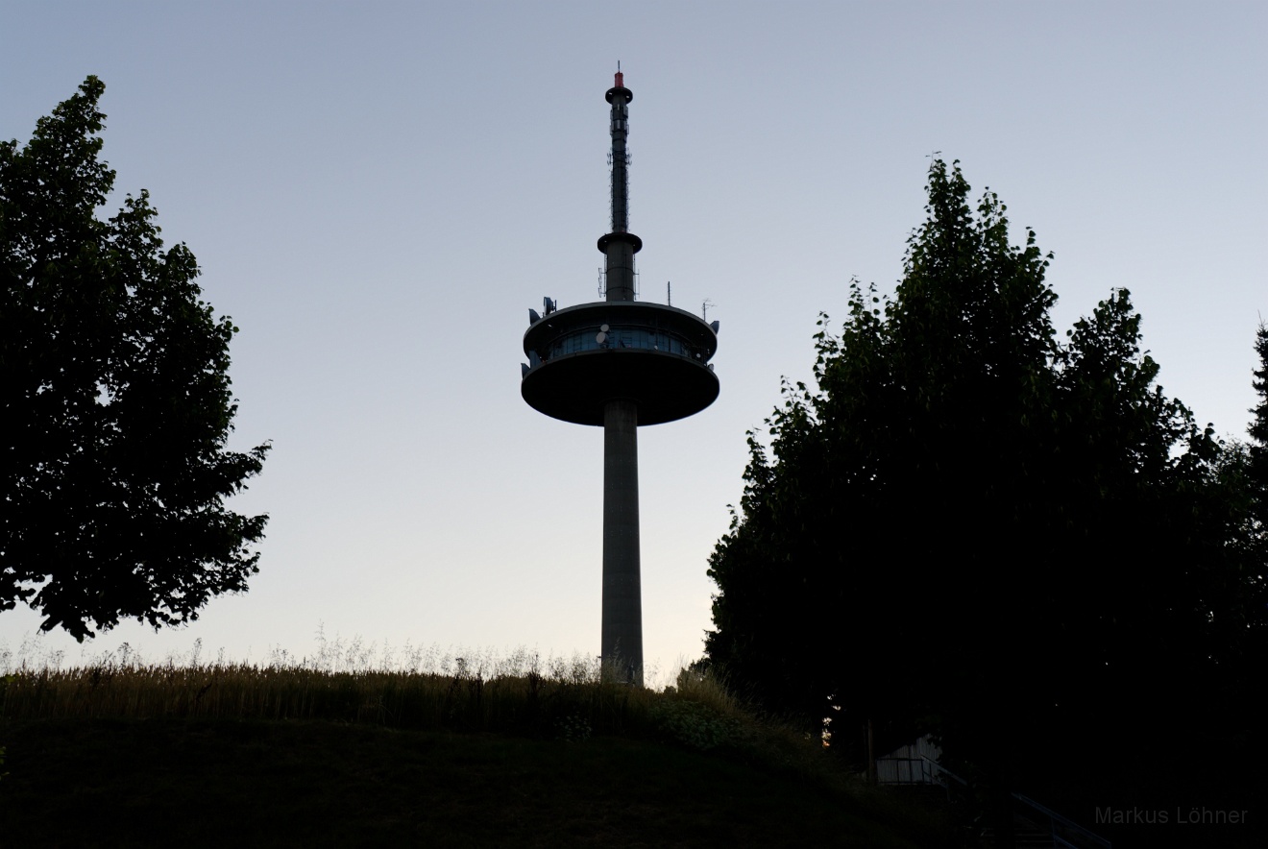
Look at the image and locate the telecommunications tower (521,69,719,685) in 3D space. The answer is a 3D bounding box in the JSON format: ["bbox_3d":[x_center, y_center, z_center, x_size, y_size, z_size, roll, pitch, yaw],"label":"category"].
[{"bbox_3d":[-2.297,-13.152,221.821,34.230,117.010,34.230,-1,-21,0],"label":"telecommunications tower"}]

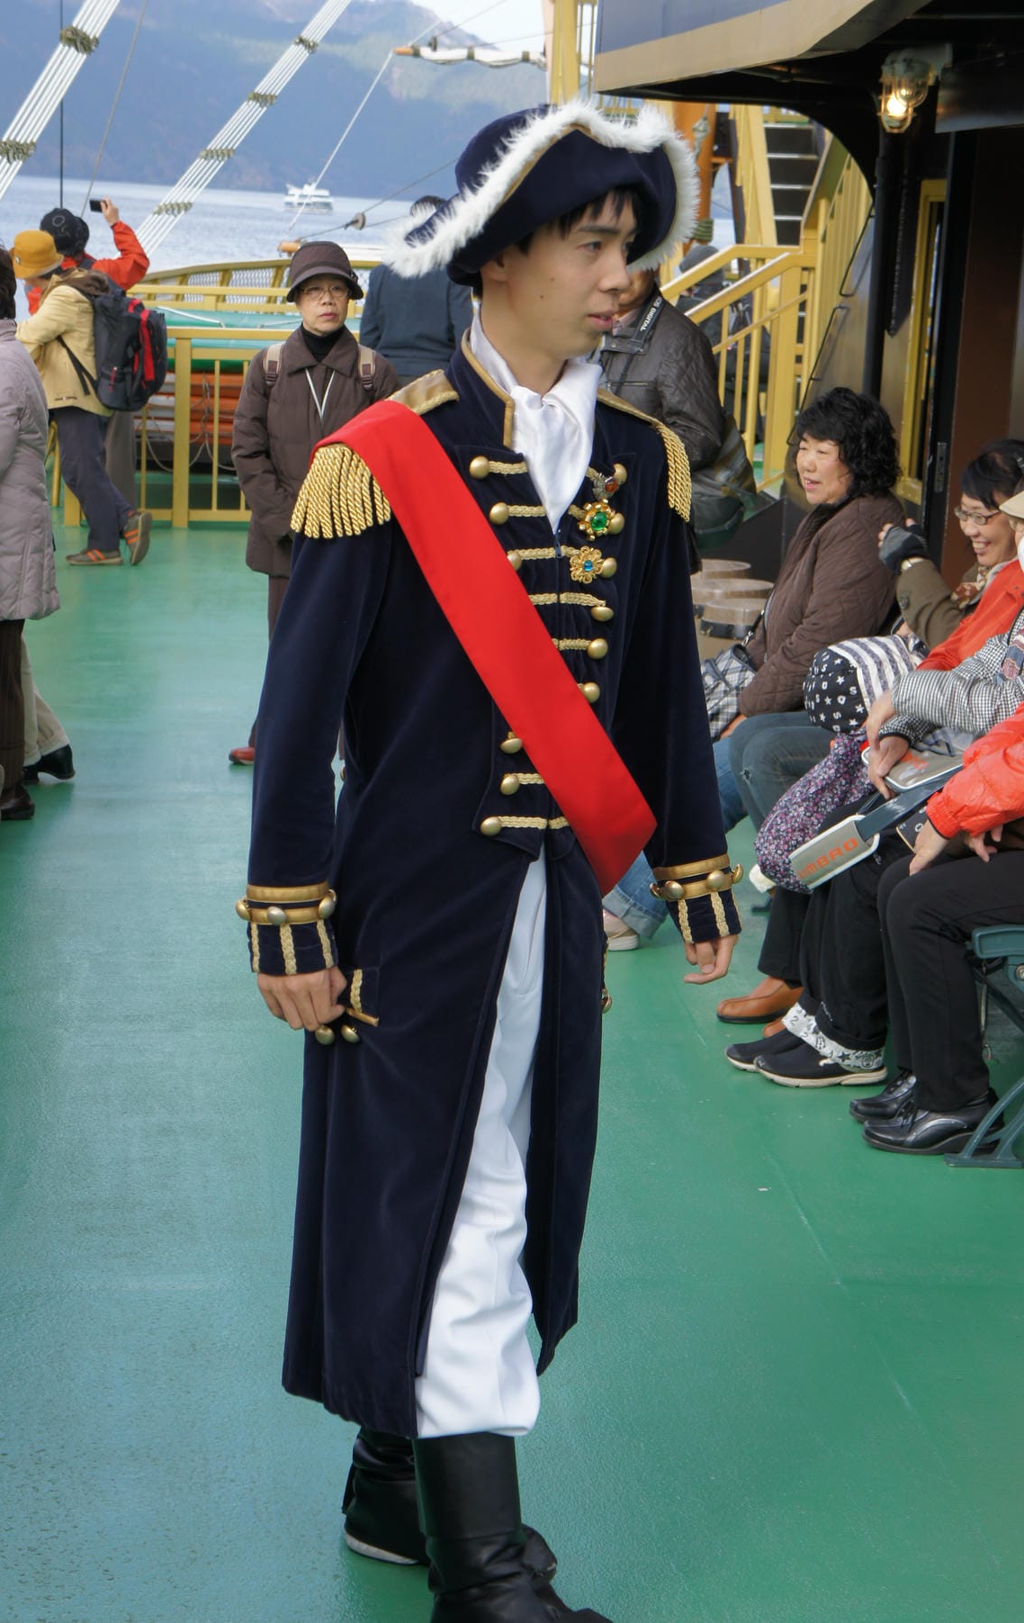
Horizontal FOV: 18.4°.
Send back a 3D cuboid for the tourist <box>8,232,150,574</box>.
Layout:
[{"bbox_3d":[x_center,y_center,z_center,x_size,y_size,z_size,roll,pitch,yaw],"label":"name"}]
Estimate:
[{"bbox_3d":[-1.913,-1.839,14.059,0.580,1.490,0.450,7,12,21],"label":"tourist"}]

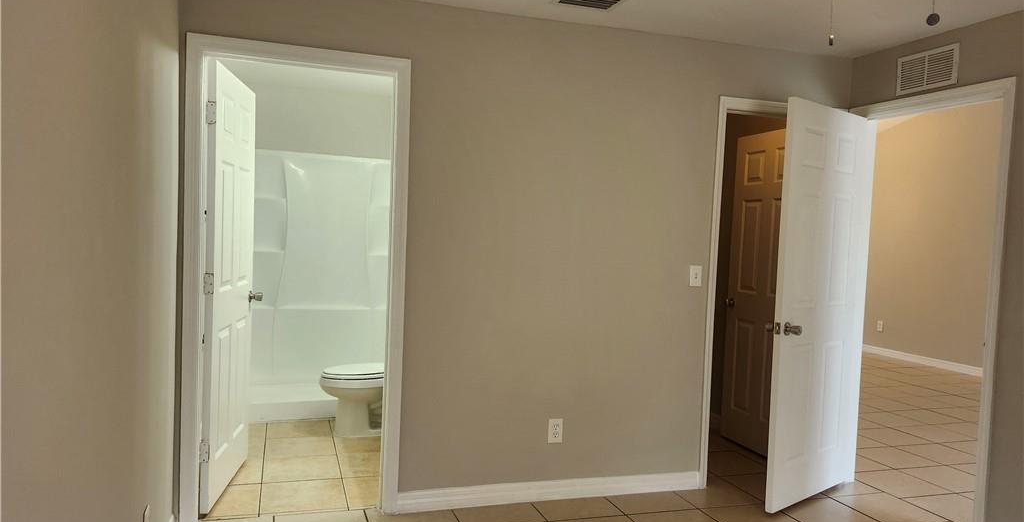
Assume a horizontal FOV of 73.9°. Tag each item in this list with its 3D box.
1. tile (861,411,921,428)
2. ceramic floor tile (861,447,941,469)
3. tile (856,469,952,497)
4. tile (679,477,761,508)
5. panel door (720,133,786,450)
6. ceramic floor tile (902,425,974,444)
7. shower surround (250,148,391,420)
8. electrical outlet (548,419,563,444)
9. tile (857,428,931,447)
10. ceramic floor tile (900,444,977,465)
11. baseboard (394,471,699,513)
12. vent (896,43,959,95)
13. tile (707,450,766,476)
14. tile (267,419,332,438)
[{"bbox_3d":[3.043,1.293,5.505,0.400,0.010,0.400,2,2,-18],"label":"tile"},{"bbox_3d":[2.443,1.268,4.364,0.380,0.010,0.383,2,2,-17],"label":"ceramic floor tile"},{"bbox_3d":[2.252,1.302,3.966,0.400,0.010,0.400,2,2,-18],"label":"tile"},{"bbox_3d":[1.078,1.260,3.705,0.400,0.010,0.400,2,2,-18],"label":"tile"},{"bbox_3d":[1.620,0.208,4.330,0.035,2.034,0.713,2,2,-17],"label":"panel door"},{"bbox_3d":[3.126,1.292,5.066,0.402,0.010,0.402,2,2,-18],"label":"ceramic floor tile"},{"bbox_3d":[-1.404,0.128,5.177,1.520,1.945,0.820,2,2,-18],"label":"shower surround"},{"bbox_3d":[0.223,0.862,3.443,0.072,0.117,0.008,2,2,-18],"label":"electrical outlet"},{"bbox_3d":[2.754,1.281,4.936,0.402,0.010,0.402,2,2,-18],"label":"tile"},{"bbox_3d":[2.904,1.312,4.601,0.400,0.010,0.400,2,2,-18],"label":"ceramic floor tile"},{"bbox_3d":[0.245,1.171,3.480,1.643,0.113,0.015,2,2,-18],"label":"baseboard"},{"bbox_3d":[2.094,-0.965,3.449,0.020,0.195,0.352,2,2,-18],"label":"vent"},{"bbox_3d":[1.326,1.232,4.140,0.395,0.010,0.394,2,2,-17],"label":"tile"},{"bbox_3d":[-1.404,1.115,4.490,0.397,0.010,0.387,2,2,-17],"label":"tile"}]

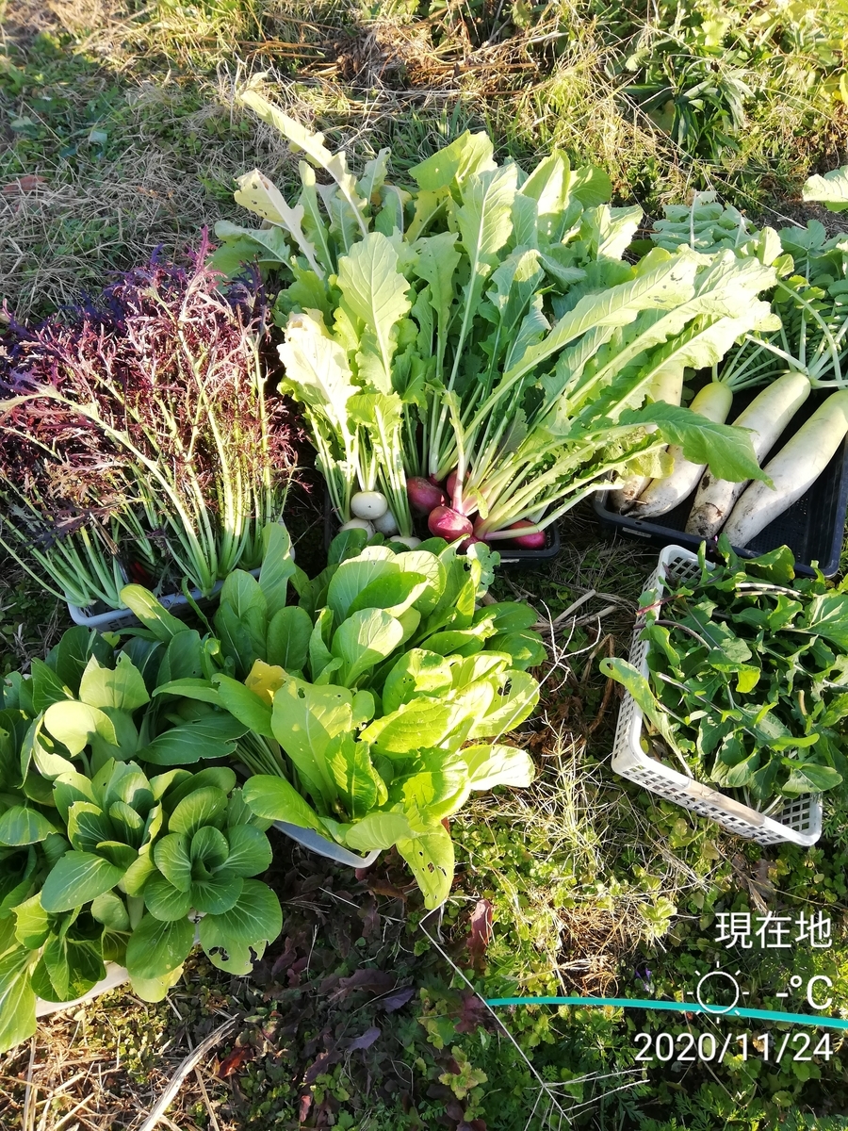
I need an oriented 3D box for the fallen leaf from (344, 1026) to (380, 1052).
[{"bbox_3d":[-0.060,0.472,0.846,0.038,0.014,0.016,-23,63,-14],"label":"fallen leaf"}]

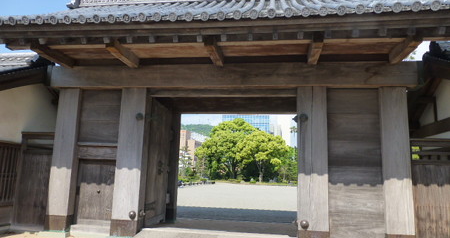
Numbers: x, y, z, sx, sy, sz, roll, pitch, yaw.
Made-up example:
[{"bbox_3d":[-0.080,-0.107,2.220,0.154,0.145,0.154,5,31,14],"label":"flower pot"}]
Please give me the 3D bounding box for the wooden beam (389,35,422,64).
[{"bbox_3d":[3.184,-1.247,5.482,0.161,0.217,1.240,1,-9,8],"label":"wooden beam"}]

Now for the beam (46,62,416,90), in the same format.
[{"bbox_3d":[-0.090,-0.874,6.668,7.595,0.471,0.480,1,-9,8],"label":"beam"}]

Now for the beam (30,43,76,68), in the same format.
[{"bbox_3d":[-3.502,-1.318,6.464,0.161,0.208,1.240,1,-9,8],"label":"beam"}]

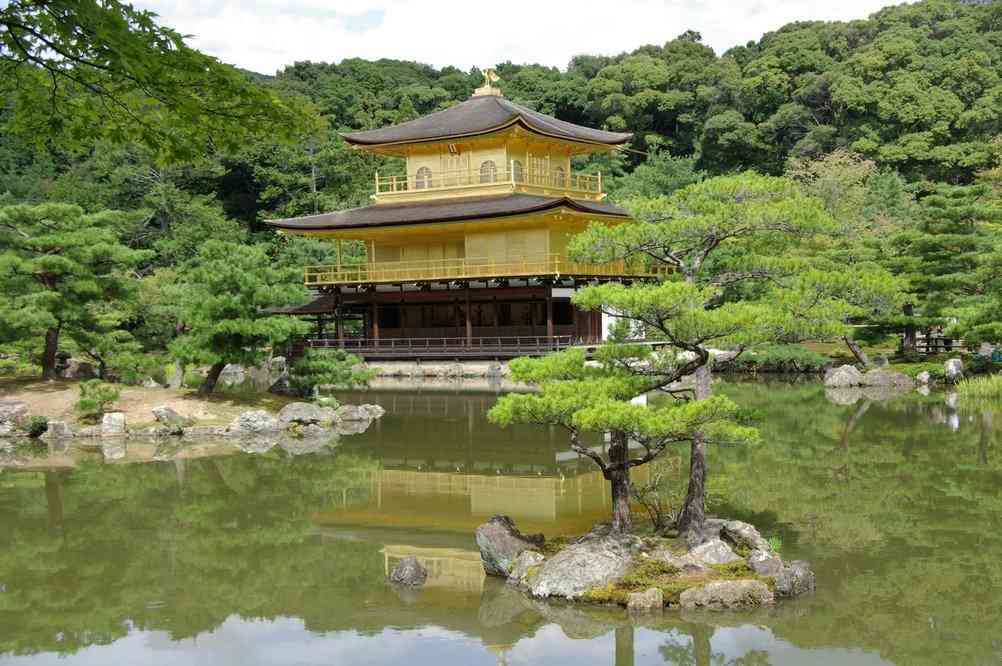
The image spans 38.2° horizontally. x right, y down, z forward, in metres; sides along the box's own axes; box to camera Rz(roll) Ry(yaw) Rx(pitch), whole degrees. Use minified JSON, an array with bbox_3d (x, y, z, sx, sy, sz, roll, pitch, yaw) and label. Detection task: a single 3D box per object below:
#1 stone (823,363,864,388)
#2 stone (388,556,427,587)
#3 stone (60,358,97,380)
[{"bbox_3d":[11.564,1.469,48.820,1.418,0.760,1.100,-1,1,13],"label":"stone"},{"bbox_3d":[-0.867,2.227,13.550,0.355,0.242,0.300,-1,1,-4],"label":"stone"},{"bbox_3d":[-11.280,0.962,38.700,0.925,0.549,0.750,-1,1,-16],"label":"stone"}]

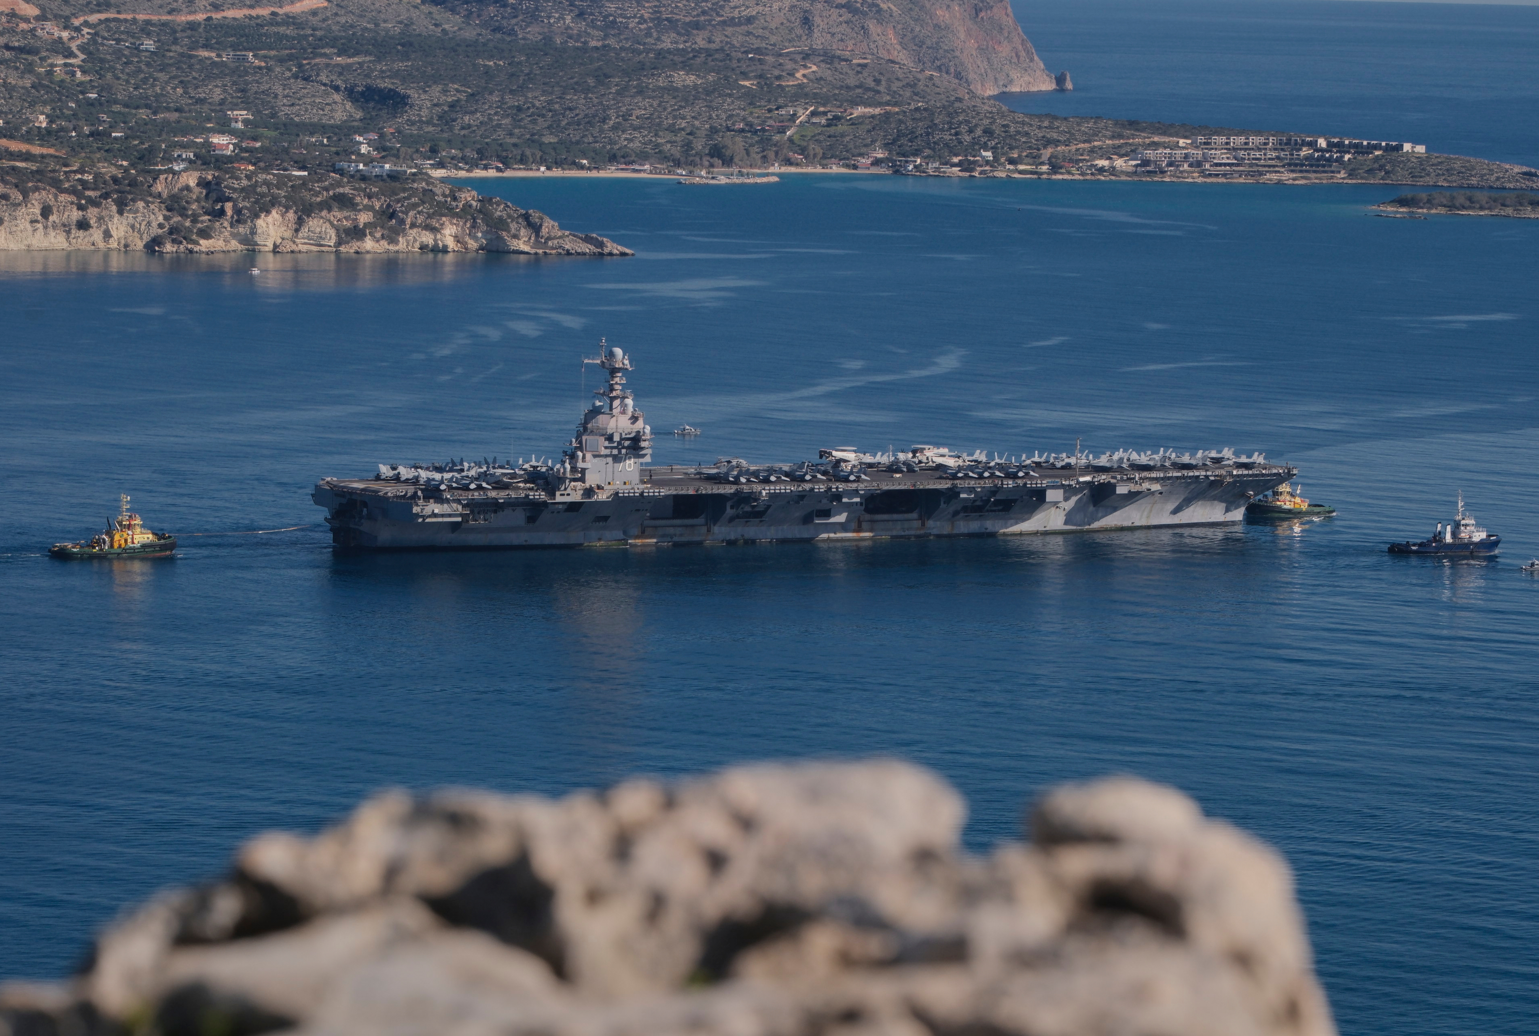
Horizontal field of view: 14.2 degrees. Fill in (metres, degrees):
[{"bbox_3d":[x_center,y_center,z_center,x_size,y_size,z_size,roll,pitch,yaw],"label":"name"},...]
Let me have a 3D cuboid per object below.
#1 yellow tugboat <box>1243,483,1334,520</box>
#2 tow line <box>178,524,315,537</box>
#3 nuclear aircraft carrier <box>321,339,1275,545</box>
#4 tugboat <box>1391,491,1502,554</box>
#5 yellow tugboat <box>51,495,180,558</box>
[{"bbox_3d":[173.042,-7.520,2049.731,31.000,14.500,10.500,-1,6,-22],"label":"yellow tugboat"},{"bbox_3d":[-155.430,3.264,1855.654,46.000,3.300,0.400,-1,6,-24],"label":"tow line"},{"bbox_3d":[18.536,-27.060,1948.470,335.000,64.500,78.000,-1,6,-29],"label":"nuclear aircraft carrier"},{"bbox_3d":[212.517,1.982,1934.022,35.500,19.000,10.500,-1,6,-20],"label":"tugboat"},{"bbox_3d":[-194.718,2.297,1828.539,35.500,17.700,11.500,-1,6,-22],"label":"yellow tugboat"}]

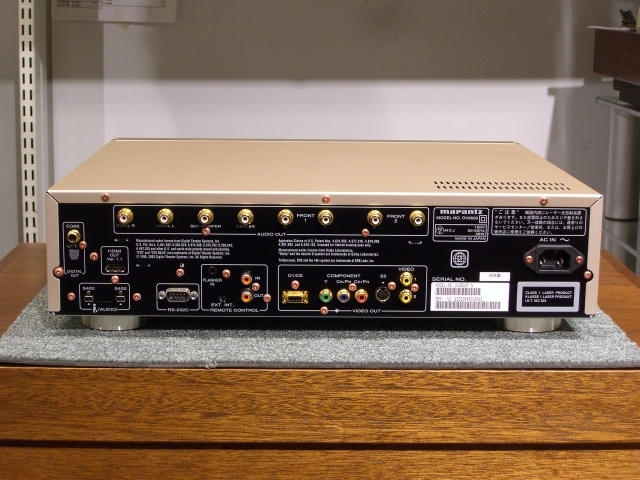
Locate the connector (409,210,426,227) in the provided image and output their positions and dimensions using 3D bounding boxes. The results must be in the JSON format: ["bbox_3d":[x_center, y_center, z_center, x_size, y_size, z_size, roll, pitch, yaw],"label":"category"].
[{"bbox_3d":[0.076,-0.017,0.983,0.012,0.012,0.011,0,11,-1],"label":"connector"}]

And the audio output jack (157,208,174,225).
[{"bbox_3d":[-0.121,-0.018,0.979,0.013,0.013,0.011,0,11,-1],"label":"audio output jack"}]

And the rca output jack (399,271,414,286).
[{"bbox_3d":[0.069,0.031,1.001,0.010,0.010,0.010,0,11,-1],"label":"rca output jack"}]

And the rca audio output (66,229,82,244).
[{"bbox_3d":[-0.194,-0.002,0.988,0.010,0.010,0.010,0,11,-1],"label":"rca audio output"}]

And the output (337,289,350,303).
[{"bbox_3d":[0.019,0.045,1.002,0.010,0.010,0.010,0,11,-1],"label":"output"}]

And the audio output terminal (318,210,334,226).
[{"bbox_3d":[0.004,-0.017,0.982,0.012,0.012,0.011,0,11,-1],"label":"audio output terminal"}]

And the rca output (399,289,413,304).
[{"bbox_3d":[0.069,0.046,1.003,0.010,0.010,0.010,0,11,-1],"label":"rca output"}]

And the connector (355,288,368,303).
[{"bbox_3d":[0.033,0.045,1.002,0.010,0.010,0.010,0,11,-1],"label":"connector"}]

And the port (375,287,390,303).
[{"bbox_3d":[0.050,0.044,0.997,0.012,0.012,0.005,0,11,-1],"label":"port"}]

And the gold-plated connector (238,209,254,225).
[{"bbox_3d":[-0.059,-0.018,0.988,0.012,0.012,0.011,0,11,-1],"label":"gold-plated connector"}]

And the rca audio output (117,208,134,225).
[{"bbox_3d":[-0.153,-0.018,0.986,0.012,0.012,0.011,0,11,-1],"label":"rca audio output"}]

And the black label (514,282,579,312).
[{"bbox_3d":[0.182,0.045,1.002,0.050,0.024,0.001,0,11,-1],"label":"black label"}]

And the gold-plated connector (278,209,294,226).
[{"bbox_3d":[-0.027,-0.017,0.981,0.012,0.012,0.011,0,11,-1],"label":"gold-plated connector"}]

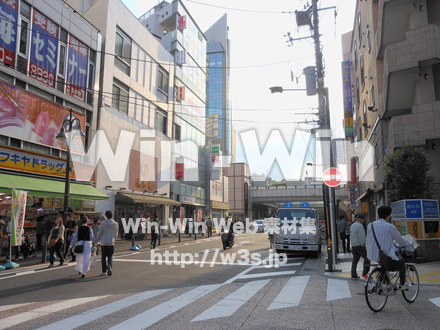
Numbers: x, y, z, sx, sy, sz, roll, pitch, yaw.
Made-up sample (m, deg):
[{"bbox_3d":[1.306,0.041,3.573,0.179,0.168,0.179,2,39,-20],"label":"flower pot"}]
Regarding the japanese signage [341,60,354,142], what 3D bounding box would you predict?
[{"bbox_3d":[9.838,-4.966,27.224,0.640,6.310,0.280,-2,-9,16],"label":"japanese signage"}]

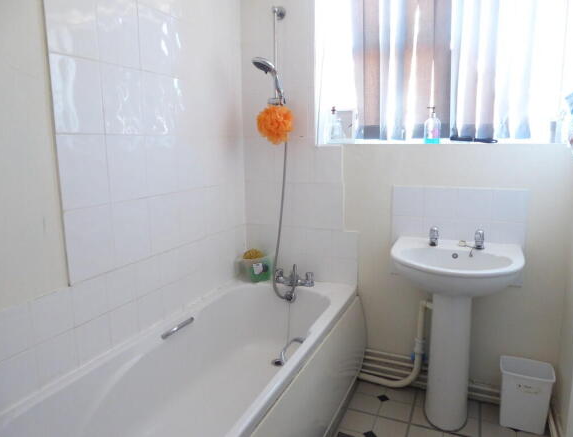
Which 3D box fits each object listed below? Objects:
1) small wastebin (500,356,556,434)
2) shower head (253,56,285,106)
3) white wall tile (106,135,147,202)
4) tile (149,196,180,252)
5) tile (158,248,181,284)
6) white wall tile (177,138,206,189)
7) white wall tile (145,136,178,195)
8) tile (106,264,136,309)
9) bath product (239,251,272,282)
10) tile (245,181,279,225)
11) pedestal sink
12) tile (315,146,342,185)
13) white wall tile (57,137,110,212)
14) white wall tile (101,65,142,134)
[{"bbox_3d":[1.091,0.819,1.939,0.205,0.282,0.170,4,11,23],"label":"small wastebin"},{"bbox_3d":[-0.093,-0.716,2.183,0.185,0.245,0.100,-2,10,-11],"label":"shower head"},{"bbox_3d":[-0.626,-0.198,1.665,0.009,0.250,0.200,4,11,23],"label":"white wall tile"},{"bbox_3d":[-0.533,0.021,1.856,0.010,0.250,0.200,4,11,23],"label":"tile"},{"bbox_3d":[-0.532,0.219,1.930,0.010,0.149,0.149,4,11,23],"label":"tile"},{"bbox_3d":[-0.463,-0.264,2.035,0.009,0.250,0.200,4,11,23],"label":"white wall tile"},{"bbox_3d":[-0.535,-0.226,1.812,0.010,0.250,0.200,4,11,23],"label":"white wall tile"},{"bbox_3d":[-0.644,0.265,1.640,0.010,0.150,0.150,4,11,23],"label":"tile"},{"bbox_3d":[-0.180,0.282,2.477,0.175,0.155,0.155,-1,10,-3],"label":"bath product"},{"bbox_3d":[-0.143,-0.086,2.455,0.200,0.250,0.010,4,11,23],"label":"tile"},{"bbox_3d":[0.750,0.551,1.927,0.550,0.820,0.450,4,11,23],"label":"pedestal sink"},{"bbox_3d":[0.227,-0.293,2.309,0.175,0.208,0.010,4,11,23],"label":"tile"},{"bbox_3d":[-0.701,-0.164,1.465,0.010,0.253,0.200,4,11,23],"label":"white wall tile"},{"bbox_3d":[-0.623,-0.447,1.604,0.010,0.253,0.200,4,11,23],"label":"white wall tile"}]

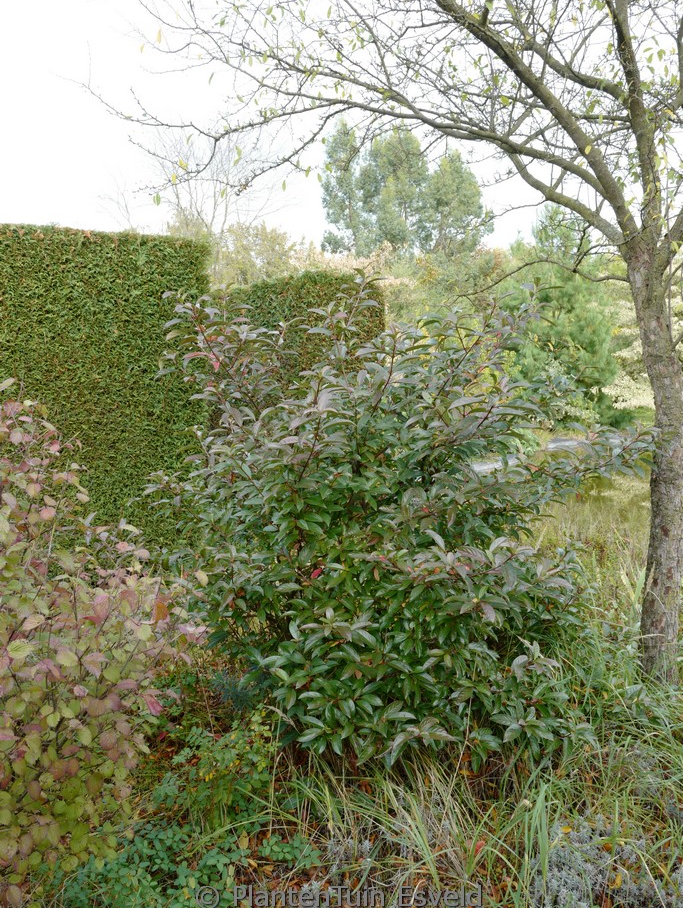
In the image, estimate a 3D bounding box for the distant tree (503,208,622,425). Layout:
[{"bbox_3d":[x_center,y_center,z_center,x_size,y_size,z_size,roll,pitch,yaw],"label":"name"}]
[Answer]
[{"bbox_3d":[5.000,-3.100,18.000,2.700,4.900,2.700,0,7,0],"label":"distant tree"}]

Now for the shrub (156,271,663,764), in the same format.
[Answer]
[{"bbox_3d":[0.250,0.220,3.500,2.100,1.950,1.850,0,7,0],"label":"shrub"}]

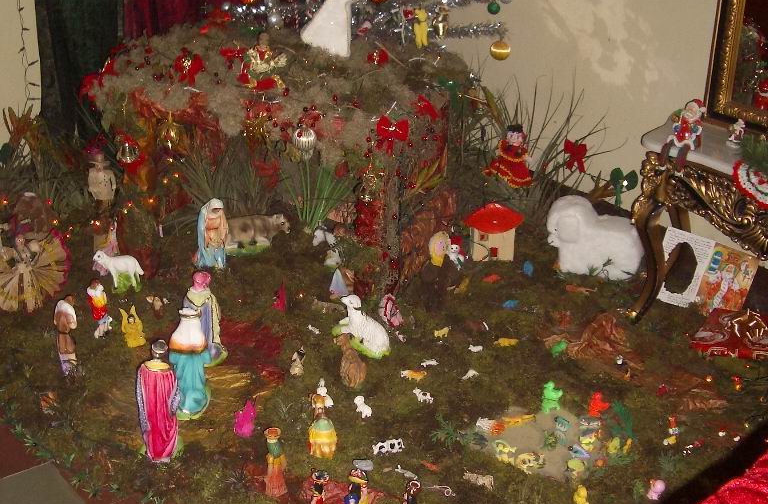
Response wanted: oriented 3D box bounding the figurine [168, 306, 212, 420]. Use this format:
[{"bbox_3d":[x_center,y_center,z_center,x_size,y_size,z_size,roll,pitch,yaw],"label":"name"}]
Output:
[{"bbox_3d":[-0.531,0.308,2.854,0.122,0.325,0.122,1,23,-5],"label":"figurine"}]

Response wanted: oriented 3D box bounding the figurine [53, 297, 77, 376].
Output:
[{"bbox_3d":[-0.907,0.231,2.936,0.060,0.237,0.060,14,25,21],"label":"figurine"}]

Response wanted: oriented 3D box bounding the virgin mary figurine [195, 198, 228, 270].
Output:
[{"bbox_3d":[-0.634,-0.065,3.811,0.115,0.260,0.120,-9,26,-27],"label":"virgin mary figurine"}]

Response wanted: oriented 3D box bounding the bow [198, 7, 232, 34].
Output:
[{"bbox_3d":[-0.731,-1.006,4.500,0.146,0.109,0.073,3,23,-1],"label":"bow"}]

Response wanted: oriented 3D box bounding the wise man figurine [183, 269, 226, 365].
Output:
[{"bbox_3d":[-0.542,0.200,3.159,0.118,0.290,0.115,4,23,1],"label":"wise man figurine"}]

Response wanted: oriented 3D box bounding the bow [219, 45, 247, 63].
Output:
[{"bbox_3d":[-0.567,-0.744,3.880,0.100,0.062,0.040,3,-22,-3],"label":"bow"}]

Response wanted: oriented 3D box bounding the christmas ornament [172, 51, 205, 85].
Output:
[{"bbox_3d":[-0.689,-0.650,3.650,0.103,0.105,0.045,2,-7,-5],"label":"christmas ornament"}]

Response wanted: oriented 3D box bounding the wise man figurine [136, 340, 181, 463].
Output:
[{"bbox_3d":[-0.561,0.366,2.578,0.105,0.316,0.100,6,23,5],"label":"wise man figurine"}]

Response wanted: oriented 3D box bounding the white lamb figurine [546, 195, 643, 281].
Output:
[{"bbox_3d":[0.816,-0.059,4.014,0.375,0.285,0.220,7,23,8],"label":"white lamb figurine"}]

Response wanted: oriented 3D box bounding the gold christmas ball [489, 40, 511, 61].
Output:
[{"bbox_3d":[0.455,-0.794,4.080,0.083,0.084,0.083,4,23,0],"label":"gold christmas ball"}]

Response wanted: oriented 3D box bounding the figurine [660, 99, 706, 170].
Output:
[{"bbox_3d":[0.988,-0.389,3.420,0.130,0.240,0.125,19,27,32],"label":"figurine"}]

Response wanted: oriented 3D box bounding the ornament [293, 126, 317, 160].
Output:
[{"bbox_3d":[-0.267,-0.365,3.480,0.080,0.104,0.080,3,23,-1],"label":"ornament"}]

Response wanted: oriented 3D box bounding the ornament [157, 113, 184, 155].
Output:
[{"bbox_3d":[-0.698,-0.392,3.400,0.084,0.135,0.084,3,23,-1],"label":"ornament"}]

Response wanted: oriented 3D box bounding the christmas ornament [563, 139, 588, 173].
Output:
[{"bbox_3d":[0.847,-0.427,4.580,0.105,0.145,0.045,9,23,13],"label":"christmas ornament"}]

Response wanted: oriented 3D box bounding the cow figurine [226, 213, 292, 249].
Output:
[{"bbox_3d":[-0.486,-0.080,3.841,0.283,0.138,0.100,-3,24,-15],"label":"cow figurine"}]

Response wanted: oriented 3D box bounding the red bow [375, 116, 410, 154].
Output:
[{"bbox_3d":[0.024,-0.384,3.380,0.103,0.117,0.040,4,23,0],"label":"red bow"}]

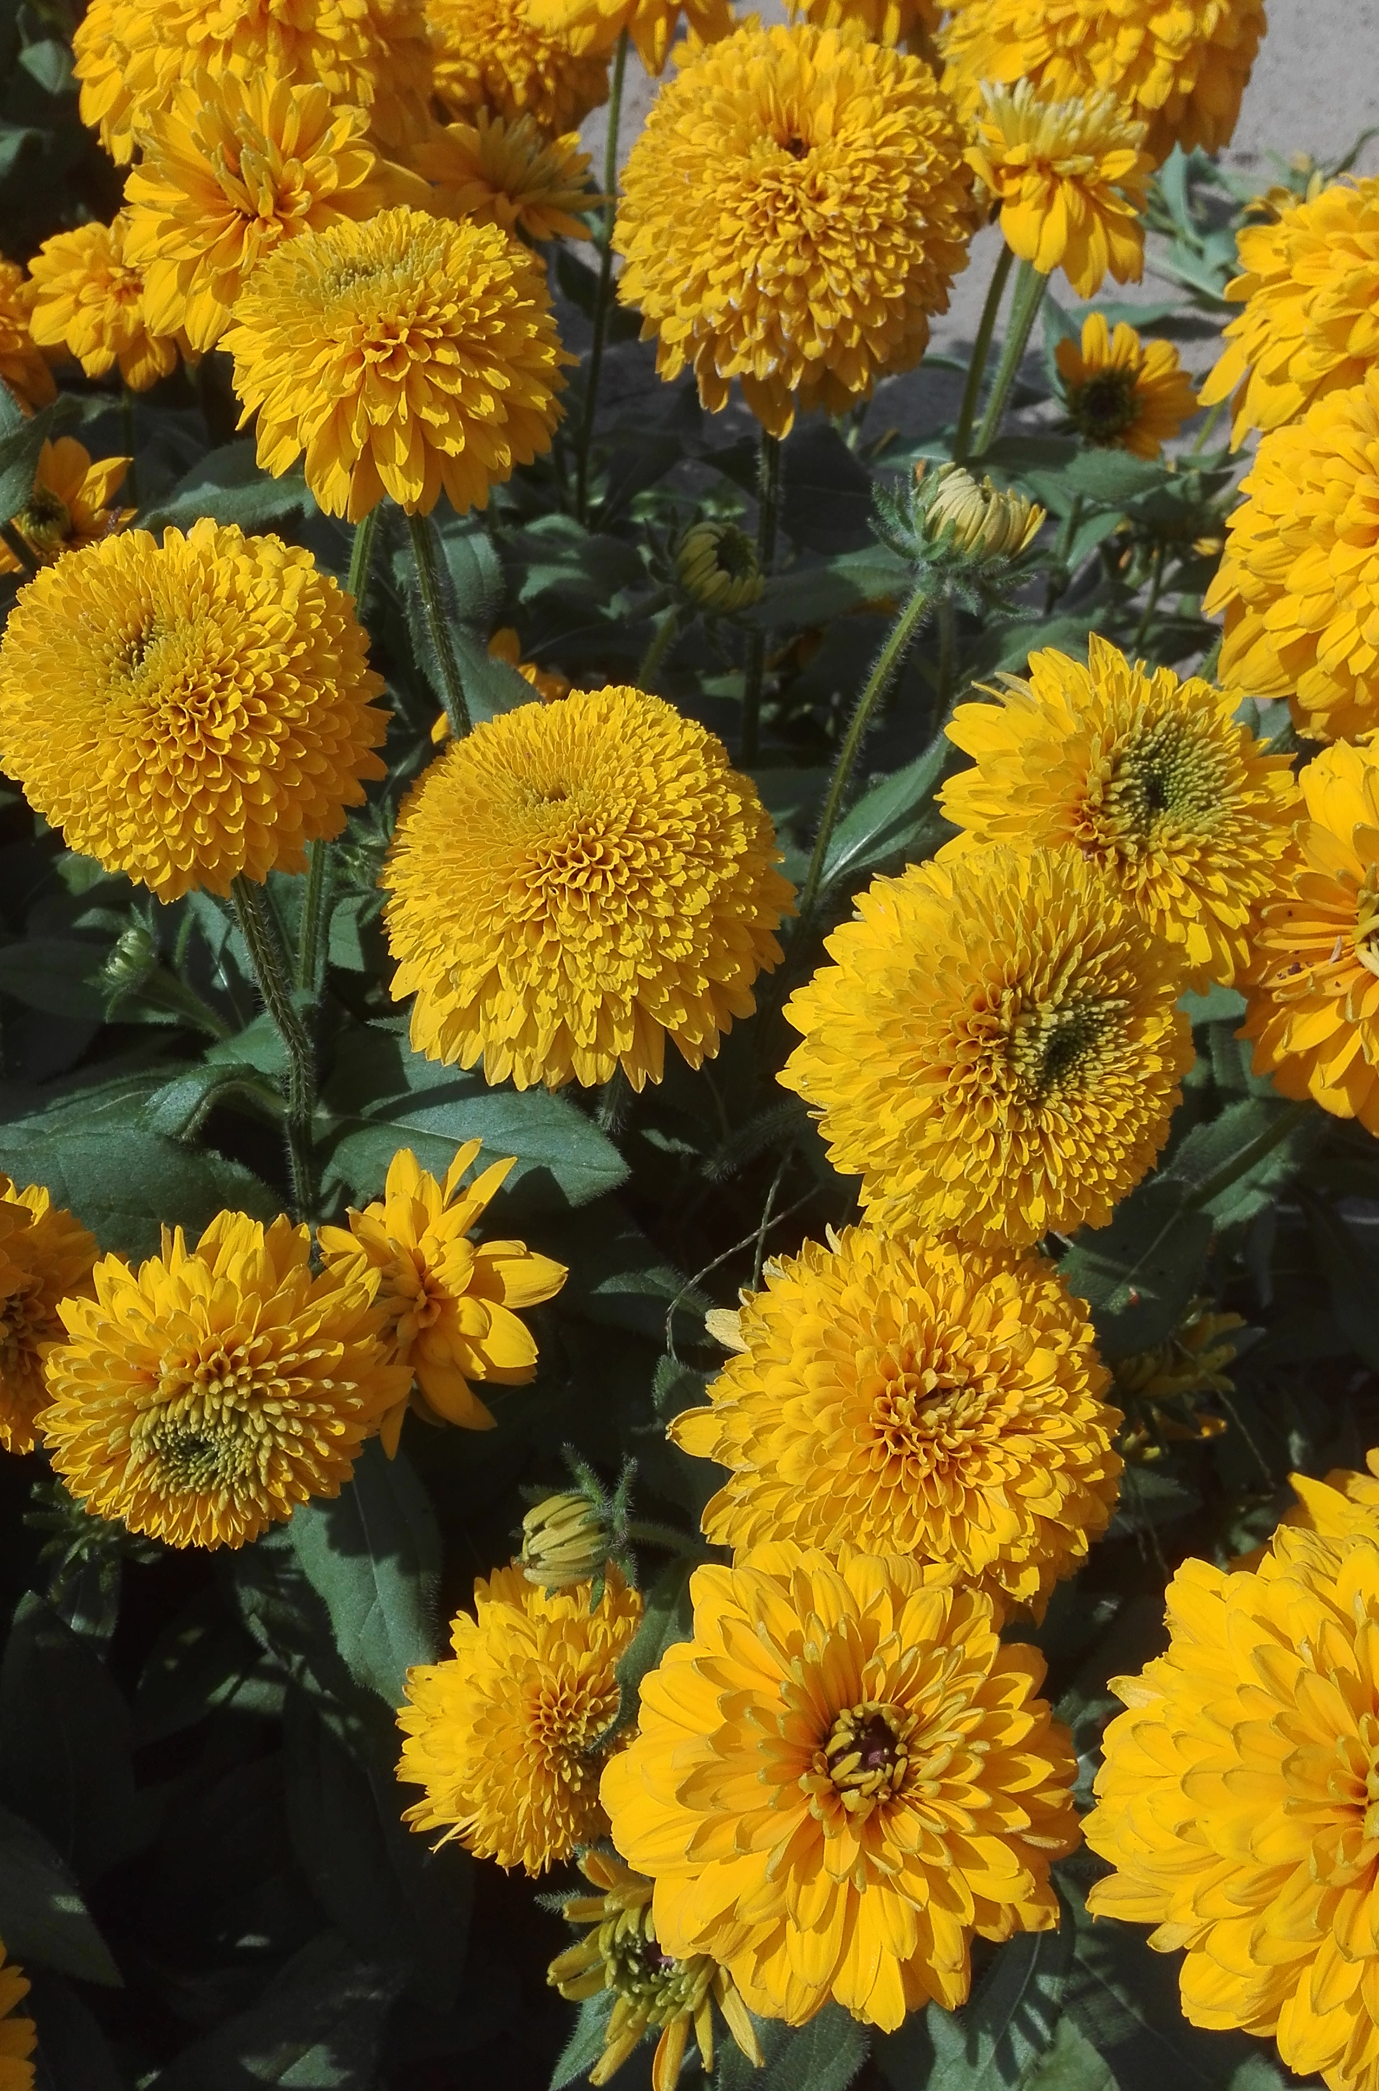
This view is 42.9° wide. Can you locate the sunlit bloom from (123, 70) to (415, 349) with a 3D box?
[{"bbox_3d":[-0.112,-0.220,0.465,0.073,0.044,0.073,0,76,-3],"label":"sunlit bloom"}]

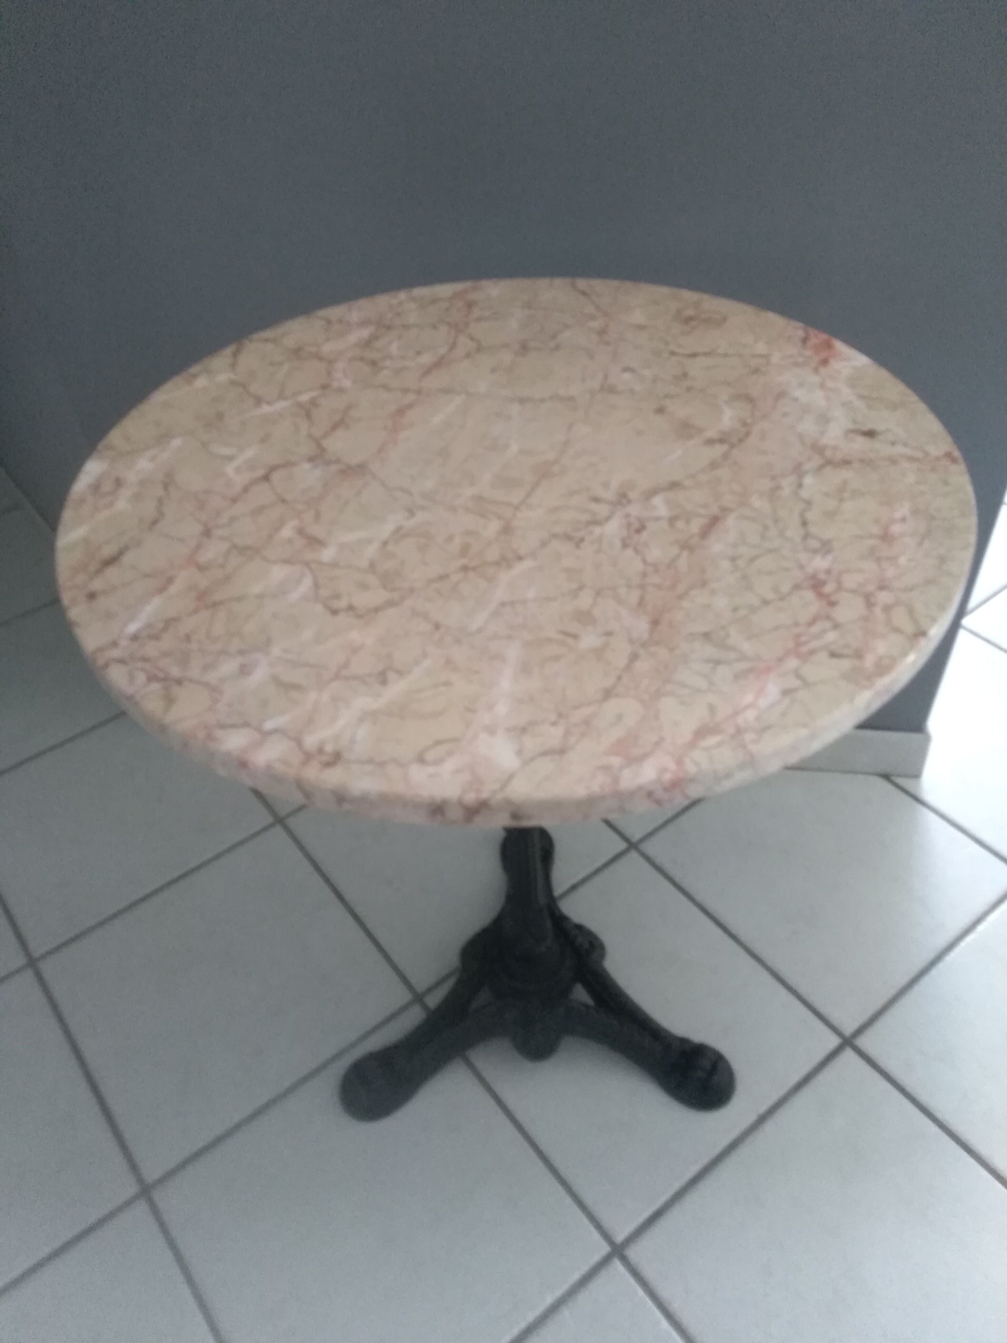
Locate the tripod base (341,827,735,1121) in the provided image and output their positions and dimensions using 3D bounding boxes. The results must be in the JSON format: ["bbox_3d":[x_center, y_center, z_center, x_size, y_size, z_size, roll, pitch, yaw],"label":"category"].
[{"bbox_3d":[0.019,0.097,0.967,0.417,0.700,0.375,-2,43,2],"label":"tripod base"}]

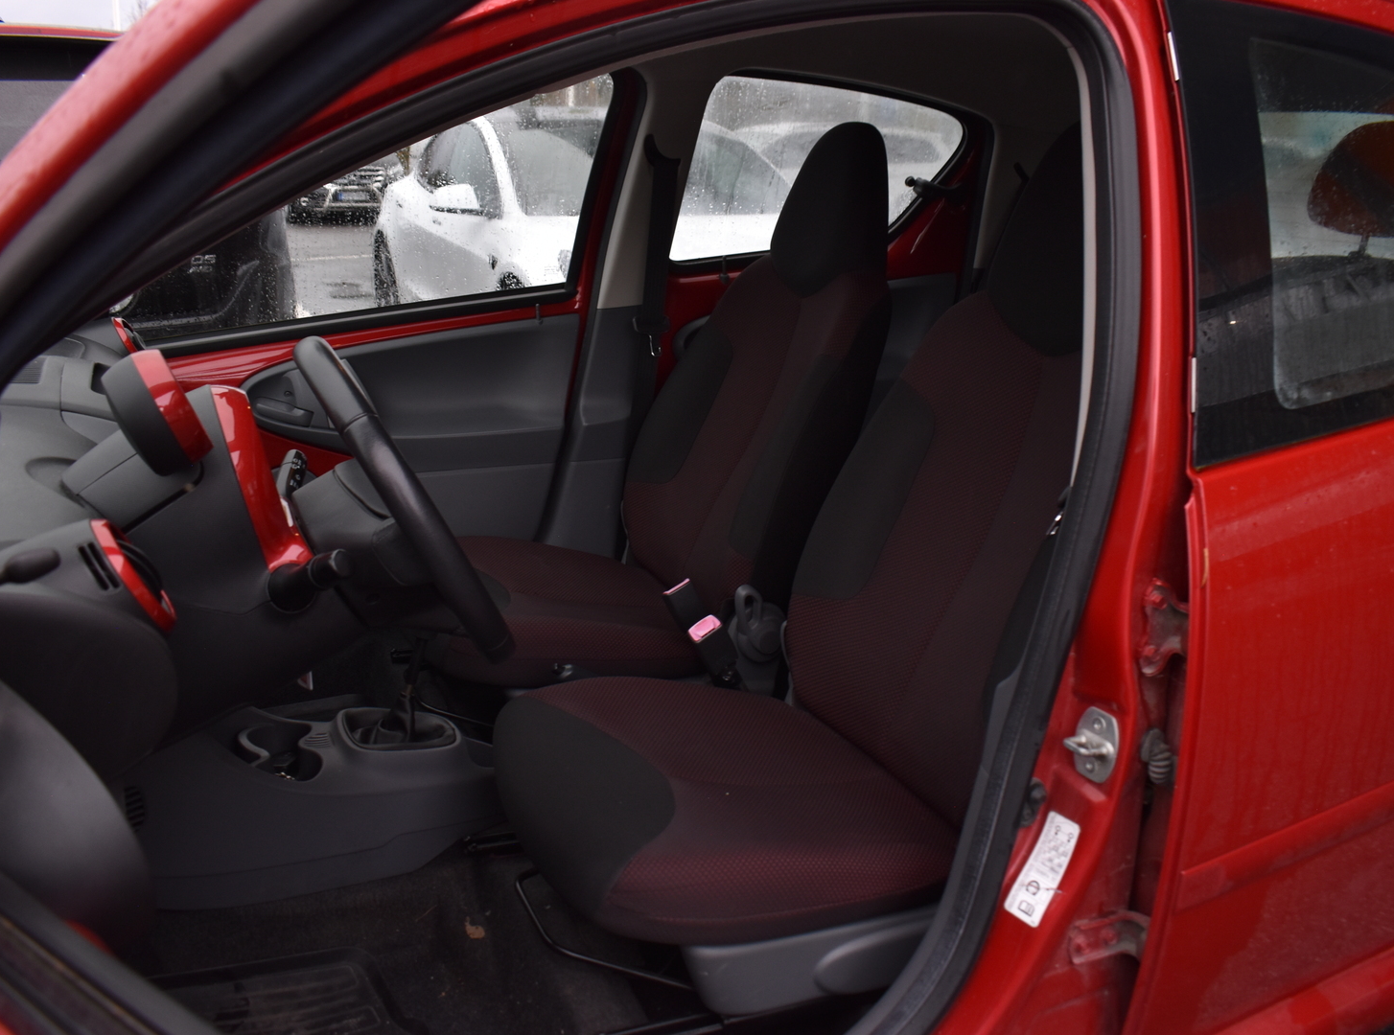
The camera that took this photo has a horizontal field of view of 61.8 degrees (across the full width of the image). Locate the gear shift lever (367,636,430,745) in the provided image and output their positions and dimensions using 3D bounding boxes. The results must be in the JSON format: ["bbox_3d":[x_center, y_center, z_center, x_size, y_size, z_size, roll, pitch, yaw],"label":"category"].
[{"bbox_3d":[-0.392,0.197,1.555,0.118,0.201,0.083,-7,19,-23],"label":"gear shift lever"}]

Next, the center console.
[{"bbox_3d":[-0.508,0.317,1.538,0.519,0.221,0.304,-7,19,-23],"label":"center console"}]

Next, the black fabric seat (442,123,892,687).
[{"bbox_3d":[-0.082,-0.190,1.951,0.828,0.897,0.480,-7,19,-23],"label":"black fabric seat"}]

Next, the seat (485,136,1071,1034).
[{"bbox_3d":[0.180,-0.015,1.386,0.828,0.897,0.480,-7,19,-23],"label":"seat"}]

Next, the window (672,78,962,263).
[{"bbox_3d":[0.247,-0.689,2.320,0.608,0.358,0.045,-7,39,-23],"label":"window"}]

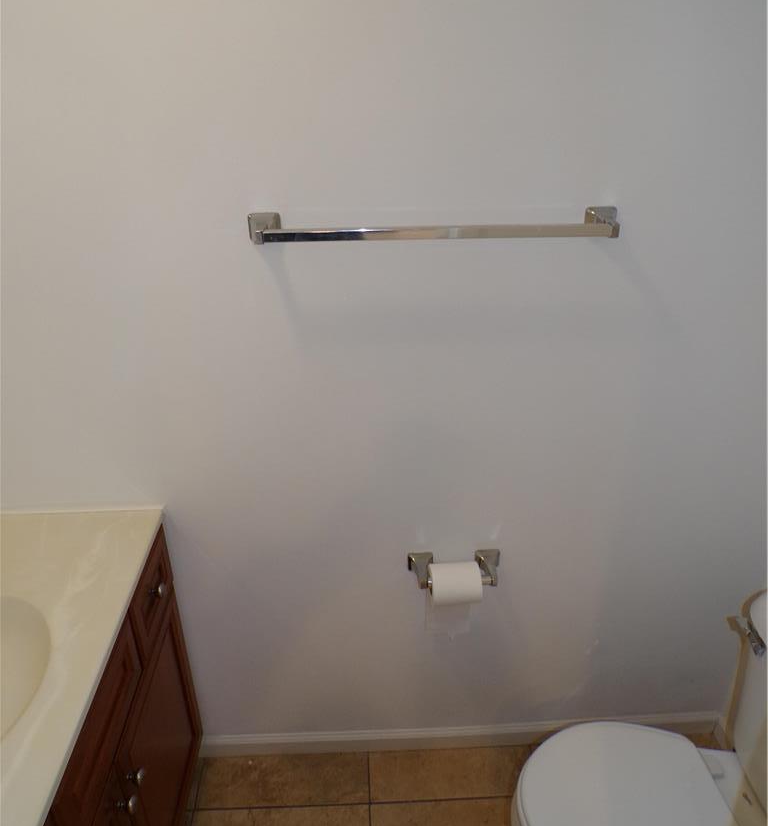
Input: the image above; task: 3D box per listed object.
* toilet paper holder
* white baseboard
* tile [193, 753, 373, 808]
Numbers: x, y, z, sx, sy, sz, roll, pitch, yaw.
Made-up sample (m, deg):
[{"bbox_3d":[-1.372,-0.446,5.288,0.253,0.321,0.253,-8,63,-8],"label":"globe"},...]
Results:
[{"bbox_3d":[0.166,0.364,1.631,0.214,0.053,0.078,-2,28,-2],"label":"toilet paper holder"},{"bbox_3d":[0.212,0.880,1.940,1.422,0.078,0.013,-2,28,-2],"label":"white baseboard"},{"bbox_3d":[-0.262,0.971,1.871,0.450,0.010,0.152,-2,28,-2],"label":"tile"}]

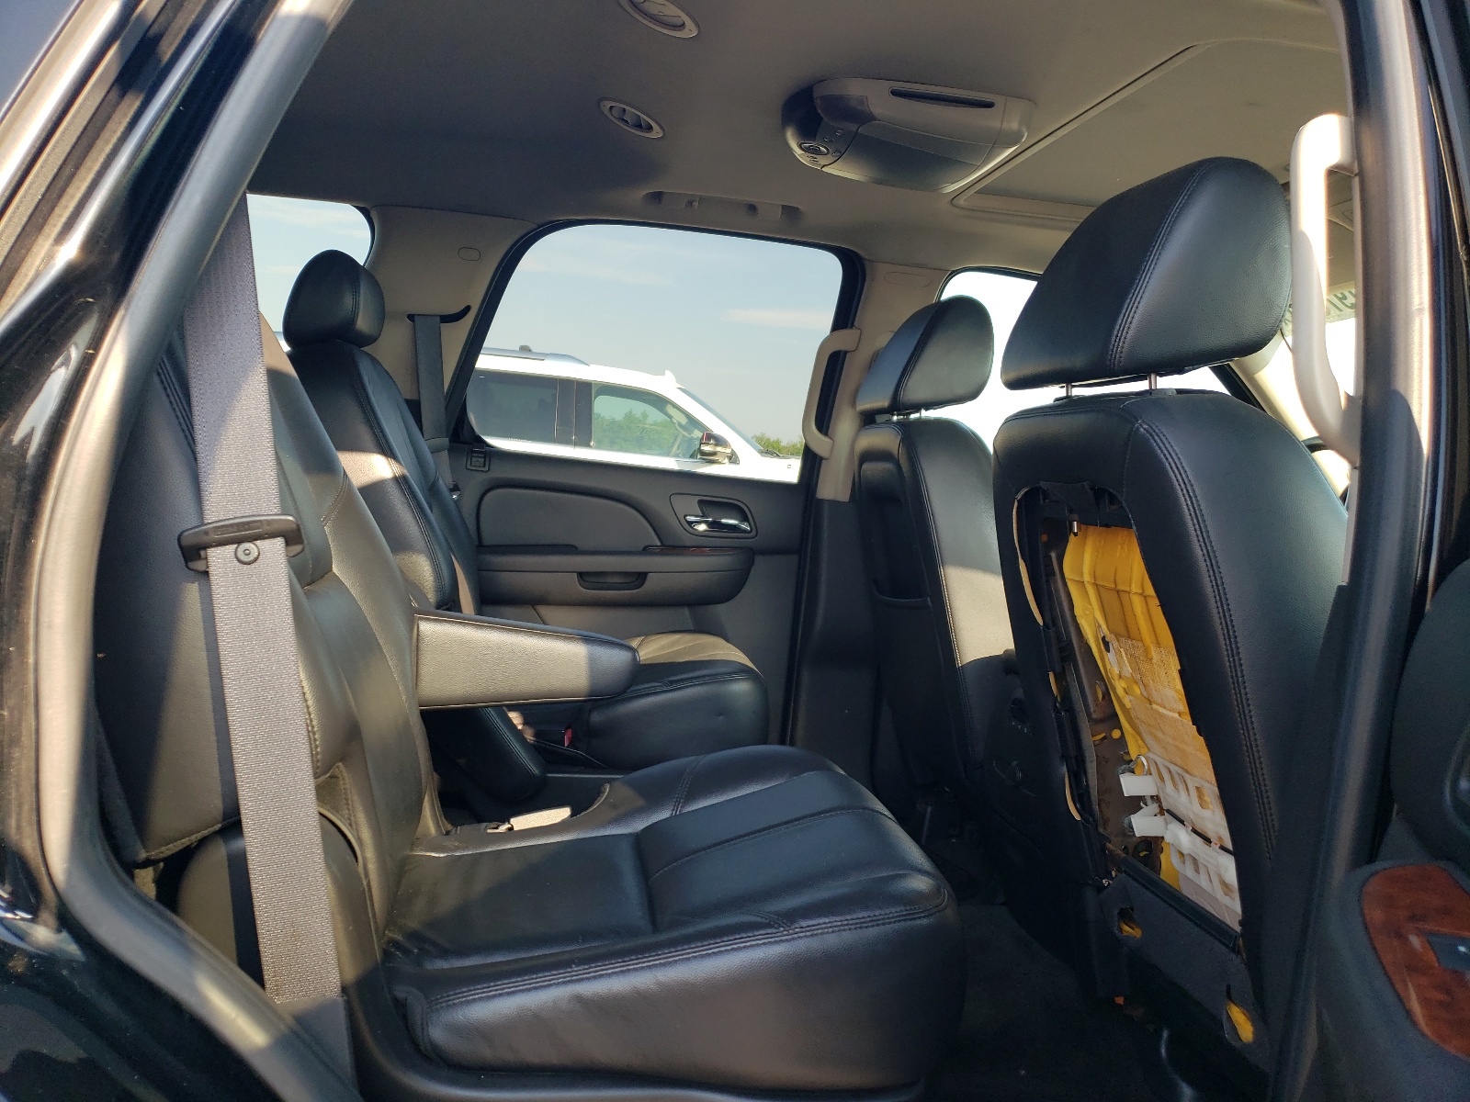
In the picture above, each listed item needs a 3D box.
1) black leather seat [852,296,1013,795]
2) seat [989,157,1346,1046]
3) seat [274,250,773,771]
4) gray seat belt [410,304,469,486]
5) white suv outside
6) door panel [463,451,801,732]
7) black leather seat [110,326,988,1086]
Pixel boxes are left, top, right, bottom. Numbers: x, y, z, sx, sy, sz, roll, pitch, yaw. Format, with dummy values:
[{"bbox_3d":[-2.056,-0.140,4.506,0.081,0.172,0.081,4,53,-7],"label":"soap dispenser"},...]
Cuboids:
[{"bbox_3d":[0.622,0.049,2.112,0.800,1.000,0.550,4,5,-10],"label":"black leather seat"},{"bbox_3d":[0.718,0.113,1.314,0.800,1.000,0.550,4,5,-10],"label":"seat"},{"bbox_3d":[-0.358,-0.007,1.976,0.850,0.950,0.540,4,5,-10],"label":"seat"},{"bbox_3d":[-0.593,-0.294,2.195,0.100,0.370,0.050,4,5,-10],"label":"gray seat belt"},{"bbox_3d":[-1.151,-0.467,8.419,5.250,1.900,2.030,4,5,-10],"label":"white suv outside"},{"bbox_3d":[-0.236,0.126,2.396,0.770,0.650,0.120,4,5,-10],"label":"door panel"},{"bbox_3d":[-0.226,0.073,1.141,0.860,0.950,0.560,4,5,-10],"label":"black leather seat"}]

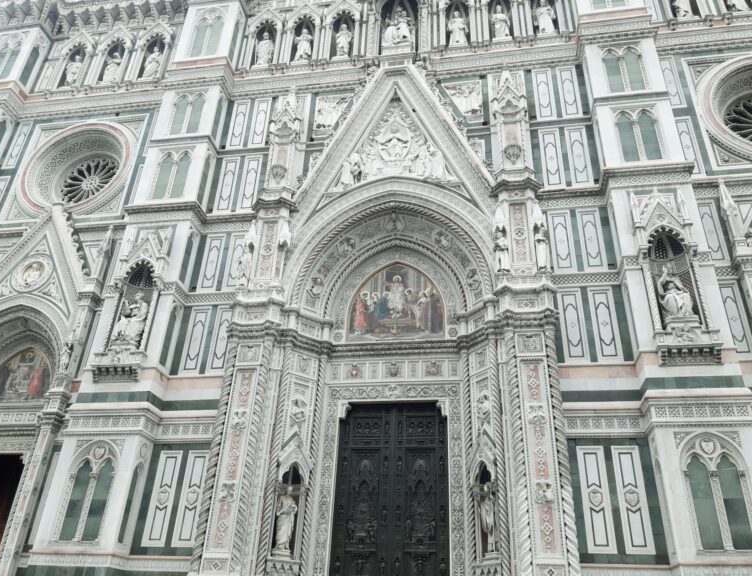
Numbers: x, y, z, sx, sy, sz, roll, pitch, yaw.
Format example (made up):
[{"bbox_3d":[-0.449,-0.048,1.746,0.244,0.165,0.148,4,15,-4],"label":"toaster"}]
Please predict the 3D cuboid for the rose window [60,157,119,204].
[{"bbox_3d":[-13.843,-5.055,30.322,3.100,3.100,0.400,-3,-30,10],"label":"rose window"}]

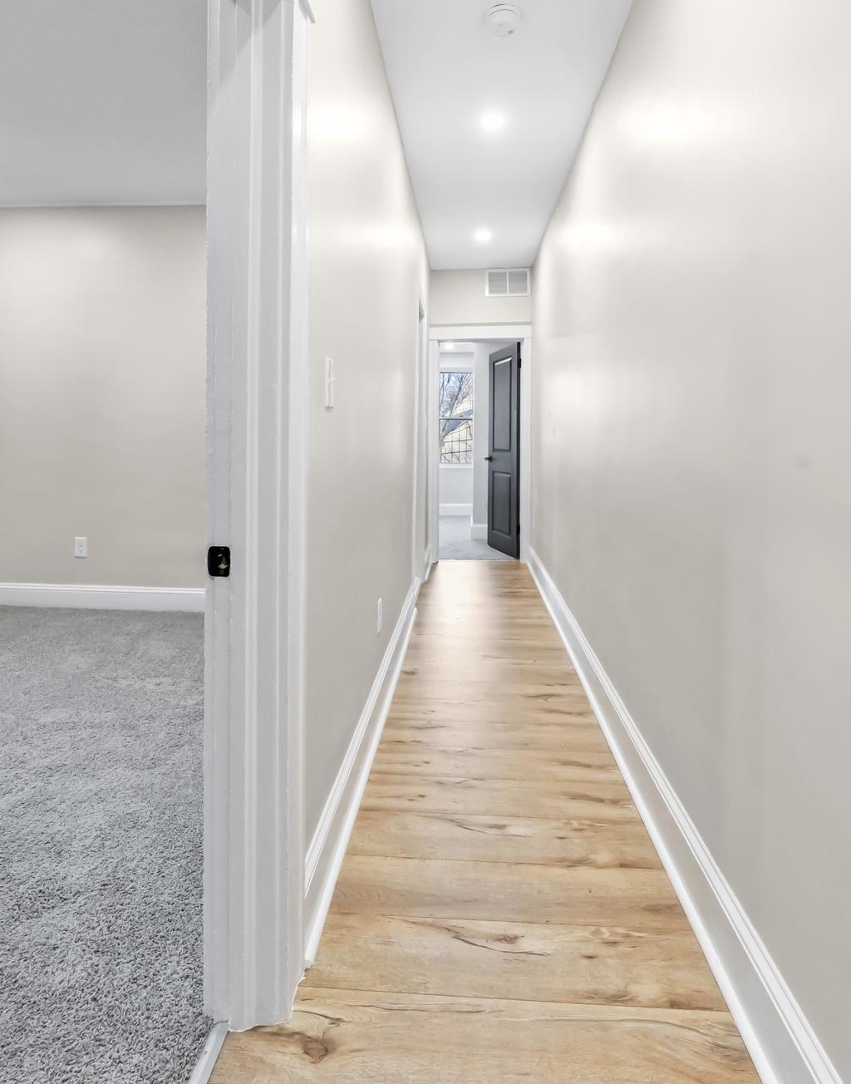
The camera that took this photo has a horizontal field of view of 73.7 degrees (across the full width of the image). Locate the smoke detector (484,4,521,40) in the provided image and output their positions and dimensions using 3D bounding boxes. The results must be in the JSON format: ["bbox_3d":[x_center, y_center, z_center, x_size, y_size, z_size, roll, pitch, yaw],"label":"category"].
[{"bbox_3d":[0.290,-1.964,2.140,0.143,0.042,0.143,0,5,4],"label":"smoke detector"}]

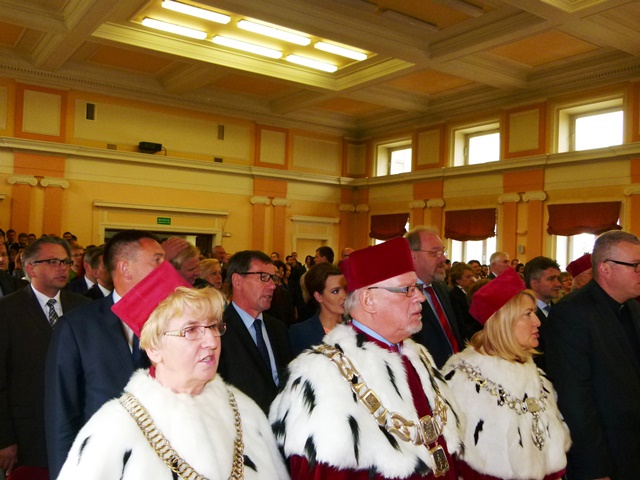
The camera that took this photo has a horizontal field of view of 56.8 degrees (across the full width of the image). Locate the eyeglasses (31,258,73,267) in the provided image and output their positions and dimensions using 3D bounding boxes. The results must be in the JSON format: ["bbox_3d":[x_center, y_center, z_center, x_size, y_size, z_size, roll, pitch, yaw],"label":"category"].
[{"bbox_3d":[-1.165,0.101,2.535,0.140,0.042,0.140,-4,-6,24],"label":"eyeglasses"}]

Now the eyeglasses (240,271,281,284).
[{"bbox_3d":[-0.250,0.150,2.310,0.140,0.042,0.140,-2,-9,30],"label":"eyeglasses"}]

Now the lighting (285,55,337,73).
[{"bbox_3d":[-0.166,-3.902,13.092,1.255,0.090,0.180,2,-1,-36],"label":"lighting"}]

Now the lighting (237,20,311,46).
[{"bbox_3d":[-0.869,-3.953,11.364,1.540,0.090,0.180,2,-1,-36],"label":"lighting"}]

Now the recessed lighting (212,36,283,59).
[{"bbox_3d":[-1.464,-3.954,12.187,1.540,0.090,0.180,2,-1,-36],"label":"recessed lighting"}]

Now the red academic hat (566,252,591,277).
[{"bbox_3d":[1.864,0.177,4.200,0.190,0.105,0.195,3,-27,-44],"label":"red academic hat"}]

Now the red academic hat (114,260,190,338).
[{"bbox_3d":[-0.396,0.155,1.440,0.185,0.185,0.105,-9,48,-51],"label":"red academic hat"}]

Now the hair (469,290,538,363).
[{"bbox_3d":[0.627,0.274,2.010,0.225,0.260,0.200,-4,-4,35],"label":"hair"}]

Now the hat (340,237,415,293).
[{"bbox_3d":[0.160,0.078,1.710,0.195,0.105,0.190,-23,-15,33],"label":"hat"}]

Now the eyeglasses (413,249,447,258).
[{"bbox_3d":[0.447,0.056,2.480,0.135,0.040,0.140,4,1,36],"label":"eyeglasses"}]

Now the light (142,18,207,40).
[{"bbox_3d":[-2.762,-4.005,11.292,1.245,0.090,0.180,2,-1,-36],"label":"light"}]

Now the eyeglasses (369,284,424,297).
[{"bbox_3d":[0.197,0.136,1.620,0.135,0.040,0.140,-2,-3,25],"label":"eyeglasses"}]

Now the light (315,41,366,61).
[{"bbox_3d":[0.431,-3.901,12.286,1.250,0.090,0.180,2,-1,-36],"label":"light"}]

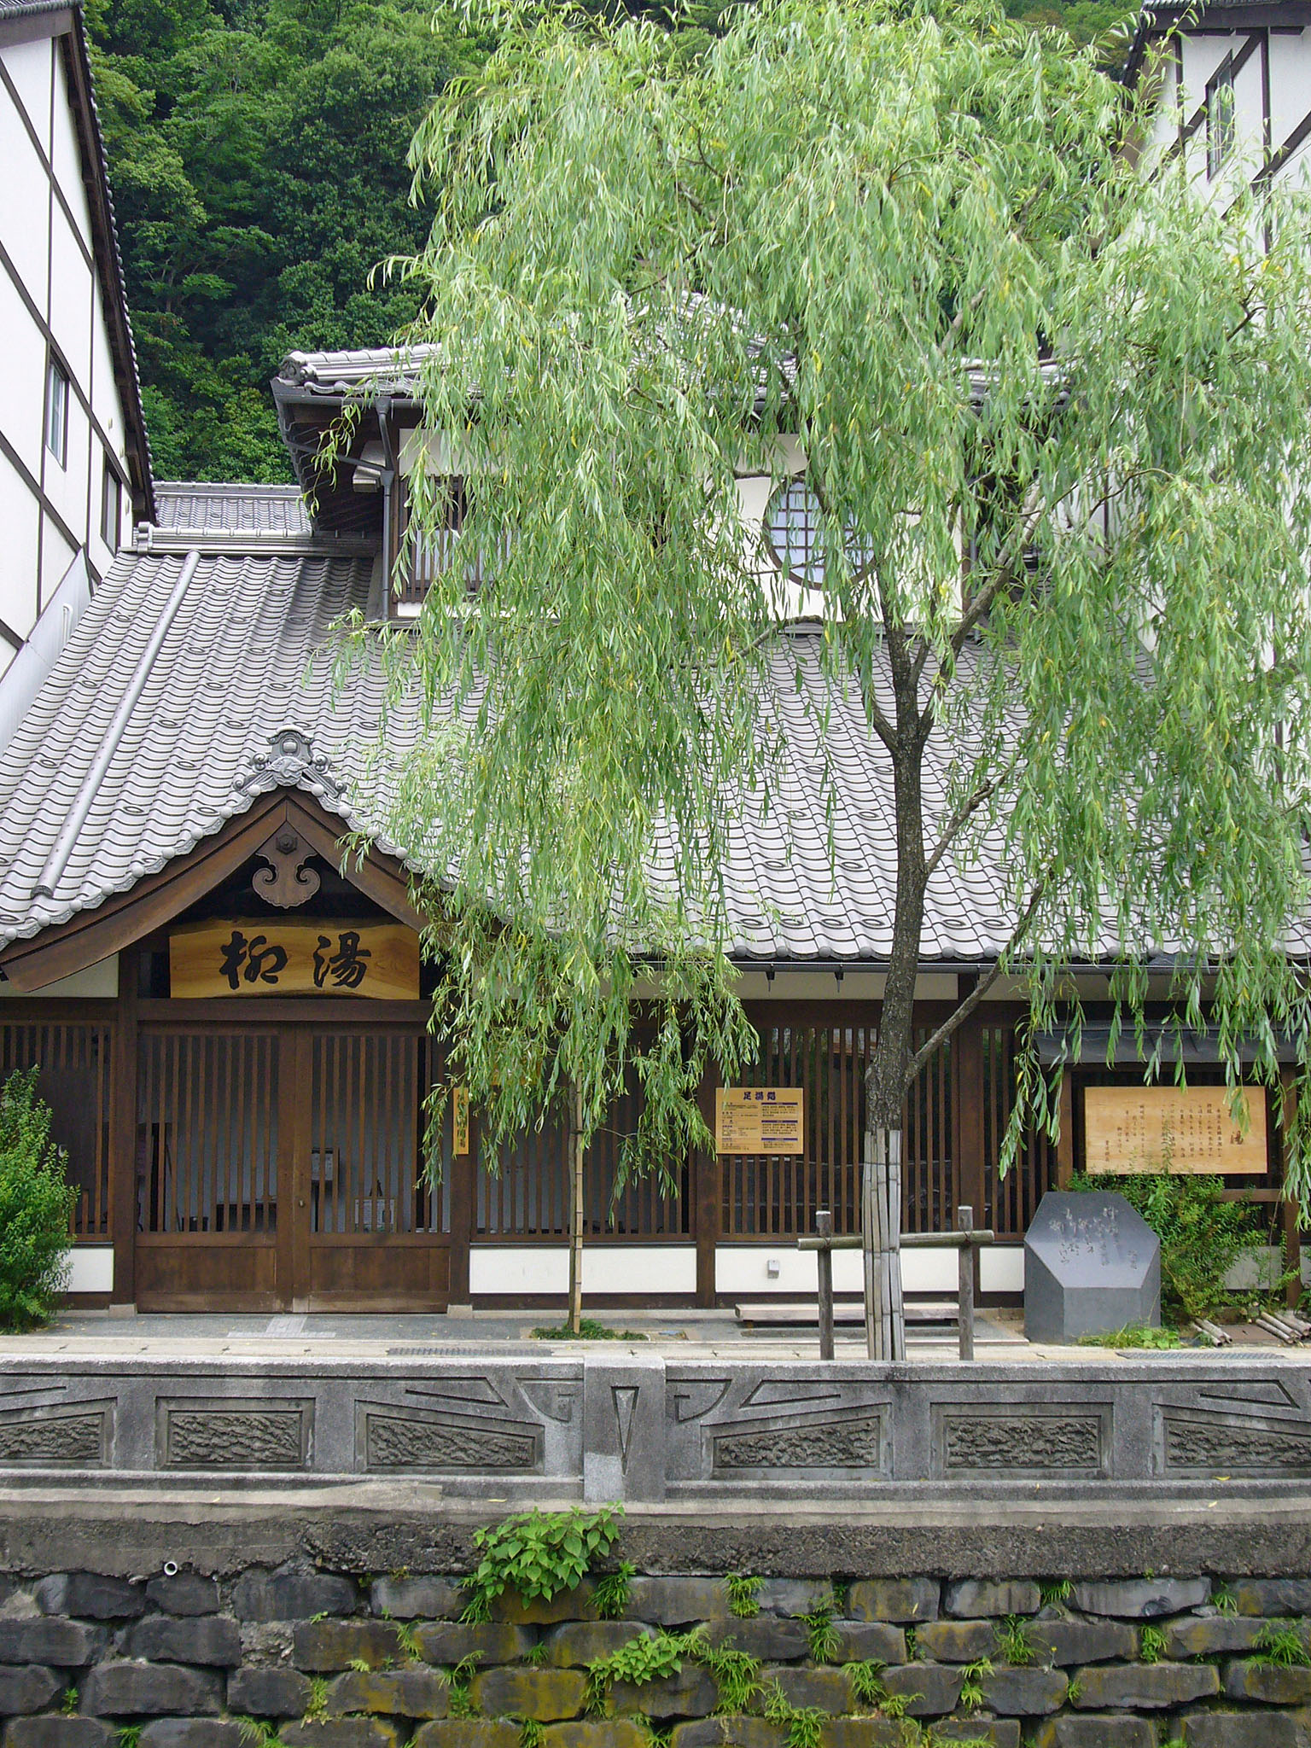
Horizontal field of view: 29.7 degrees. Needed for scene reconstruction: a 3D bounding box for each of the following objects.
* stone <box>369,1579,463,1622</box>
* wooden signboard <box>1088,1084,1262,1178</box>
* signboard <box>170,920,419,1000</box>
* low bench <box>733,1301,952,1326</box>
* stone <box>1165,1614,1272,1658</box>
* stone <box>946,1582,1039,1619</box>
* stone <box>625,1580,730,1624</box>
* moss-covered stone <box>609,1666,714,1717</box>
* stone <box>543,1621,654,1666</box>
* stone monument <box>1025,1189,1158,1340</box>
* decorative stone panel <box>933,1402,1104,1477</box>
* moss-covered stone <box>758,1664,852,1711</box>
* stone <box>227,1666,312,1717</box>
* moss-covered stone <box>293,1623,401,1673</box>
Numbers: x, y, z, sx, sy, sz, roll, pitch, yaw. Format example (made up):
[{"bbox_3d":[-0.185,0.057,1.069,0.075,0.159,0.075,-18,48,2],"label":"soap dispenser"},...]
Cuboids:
[{"bbox_3d":[-0.969,2.986,10.267,0.380,0.169,0.280,0,-5,5],"label":"stone"},{"bbox_3d":[3.595,1.777,17.125,1.263,0.597,0.050,0,-5,0],"label":"wooden signboard"},{"bbox_3d":[-2.457,0.589,16.874,1.700,0.549,0.080,0,1,0],"label":"signboard"},{"bbox_3d":[1.252,2.897,16.241,1.430,0.140,0.420,1,-5,-4],"label":"low bench"},{"bbox_3d":[2.068,2.816,9.218,0.413,0.145,0.250,0,-5,-2],"label":"stone"},{"bbox_3d":[1.235,2.684,9.214,0.339,0.126,0.250,0,-5,-2],"label":"stone"},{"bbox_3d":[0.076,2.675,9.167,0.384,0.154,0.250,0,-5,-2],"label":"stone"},{"bbox_3d":[0.025,2.946,9.005,0.387,0.186,0.260,0,-5,2],"label":"moss-covered stone"},{"bbox_3d":[-0.231,3.121,10.126,0.468,0.178,0.280,0,-5,0],"label":"stone"},{"bbox_3d":[2.721,2.449,15.405,0.850,0.890,0.670,0,-5,0],"label":"stone monument"},{"bbox_3d":[1.395,2.165,9.476,0.672,0.285,0.060,0,-5,2],"label":"decorative stone panel"},{"bbox_3d":[0.601,3.284,10.084,0.384,0.187,0.280,0,-5,0],"label":"moss-covered stone"},{"bbox_3d":[-1.553,3.335,10.179,0.344,0.205,0.280,0,-5,5],"label":"stone"},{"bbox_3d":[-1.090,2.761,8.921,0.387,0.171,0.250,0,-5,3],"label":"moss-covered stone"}]

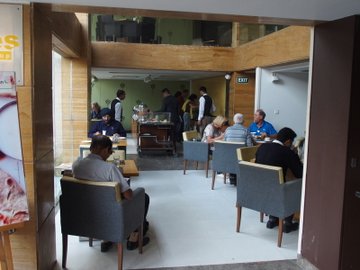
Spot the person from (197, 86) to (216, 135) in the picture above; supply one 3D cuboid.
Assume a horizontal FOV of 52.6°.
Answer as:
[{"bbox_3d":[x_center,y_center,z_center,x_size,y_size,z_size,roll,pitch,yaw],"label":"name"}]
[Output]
[{"bbox_3d":[0.664,-0.304,9.268,0.500,1.770,0.330,-5,8,-43],"label":"person"}]

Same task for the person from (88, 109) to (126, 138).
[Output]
[{"bbox_3d":[-1.273,0.190,6.557,0.620,1.310,0.820,0,6,-10],"label":"person"}]

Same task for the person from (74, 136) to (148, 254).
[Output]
[{"bbox_3d":[-0.668,0.567,3.559,0.560,1.200,0.880,2,6,15],"label":"person"}]

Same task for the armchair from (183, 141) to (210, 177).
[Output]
[{"bbox_3d":[0.455,0.380,7.257,0.600,0.800,0.580,4,7,28],"label":"armchair"}]

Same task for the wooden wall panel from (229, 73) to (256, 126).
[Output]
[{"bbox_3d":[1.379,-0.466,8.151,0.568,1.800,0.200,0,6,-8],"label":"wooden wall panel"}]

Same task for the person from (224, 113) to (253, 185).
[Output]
[{"bbox_3d":[1.006,0.270,6.230,0.540,1.280,0.820,4,7,30],"label":"person"}]

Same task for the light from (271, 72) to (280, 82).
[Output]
[{"bbox_3d":[2.252,-1.359,8.600,0.190,0.260,0.190,3,6,17],"label":"light"}]

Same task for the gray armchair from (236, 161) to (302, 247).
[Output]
[{"bbox_3d":[1.039,0.723,4.116,0.580,0.820,0.590,-5,8,-43],"label":"gray armchair"}]

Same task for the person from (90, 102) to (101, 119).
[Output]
[{"bbox_3d":[-2.727,-0.357,11.421,0.500,1.240,0.720,4,7,27],"label":"person"}]

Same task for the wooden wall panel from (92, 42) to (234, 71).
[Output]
[{"bbox_3d":[-0.305,-1.617,7.616,2.984,0.522,0.160,0,6,-8],"label":"wooden wall panel"}]

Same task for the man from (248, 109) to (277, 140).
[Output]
[{"bbox_3d":[1.508,0.183,6.975,0.550,1.310,0.820,3,7,24],"label":"man"}]

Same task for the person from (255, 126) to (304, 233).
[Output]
[{"bbox_3d":[1.223,0.519,4.280,0.760,1.200,0.540,-5,9,-43],"label":"person"}]

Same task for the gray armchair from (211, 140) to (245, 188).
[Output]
[{"bbox_3d":[0.929,0.513,6.121,0.580,0.800,0.600,5,7,31],"label":"gray armchair"}]

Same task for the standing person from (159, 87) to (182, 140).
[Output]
[{"bbox_3d":[-0.208,-0.346,9.496,0.550,1.730,0.520,3,6,14],"label":"standing person"}]

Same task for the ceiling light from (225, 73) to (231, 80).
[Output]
[{"bbox_3d":[1.229,-1.506,9.400,0.160,0.190,0.160,0,6,-9],"label":"ceiling light"}]

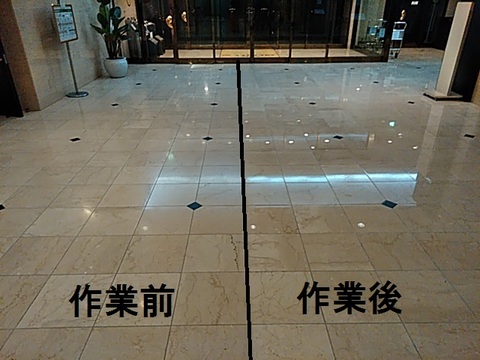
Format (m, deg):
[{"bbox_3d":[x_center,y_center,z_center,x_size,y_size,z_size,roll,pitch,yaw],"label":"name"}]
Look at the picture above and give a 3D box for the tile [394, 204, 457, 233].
[{"bbox_3d":[1.439,0.295,2.908,0.400,0.020,0.416,-1,26,-1],"label":"tile"}]

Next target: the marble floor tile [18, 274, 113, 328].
[{"bbox_3d":[-0.947,0.673,2.107,0.397,0.016,0.413,-1,26,-1],"label":"marble floor tile"}]

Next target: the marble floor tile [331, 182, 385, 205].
[{"bbox_3d":[1.026,0.119,3.273,0.398,0.020,0.412,-1,26,-1],"label":"marble floor tile"}]

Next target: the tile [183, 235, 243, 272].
[{"bbox_3d":[-0.159,0.486,2.487,0.397,0.016,0.413,-1,26,-1],"label":"tile"}]

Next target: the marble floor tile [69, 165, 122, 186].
[{"bbox_3d":[-1.379,-0.040,3.626,0.398,0.020,0.412,-1,26,-1],"label":"marble floor tile"}]

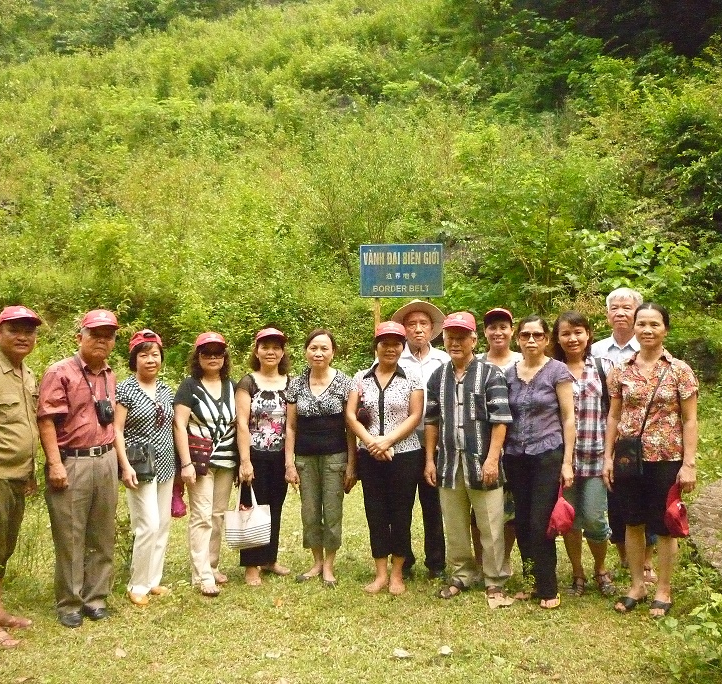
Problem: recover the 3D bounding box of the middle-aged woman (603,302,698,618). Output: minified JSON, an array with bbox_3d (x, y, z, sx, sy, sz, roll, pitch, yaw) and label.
[{"bbox_3d":[1.544,0.600,4.616,0.490,1.590,0.320,0,0,24],"label":"middle-aged woman"}]

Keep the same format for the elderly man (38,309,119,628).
[{"bbox_3d":[-1.540,0.667,4.736,0.470,1.670,0.330,-1,0,-35],"label":"elderly man"}]

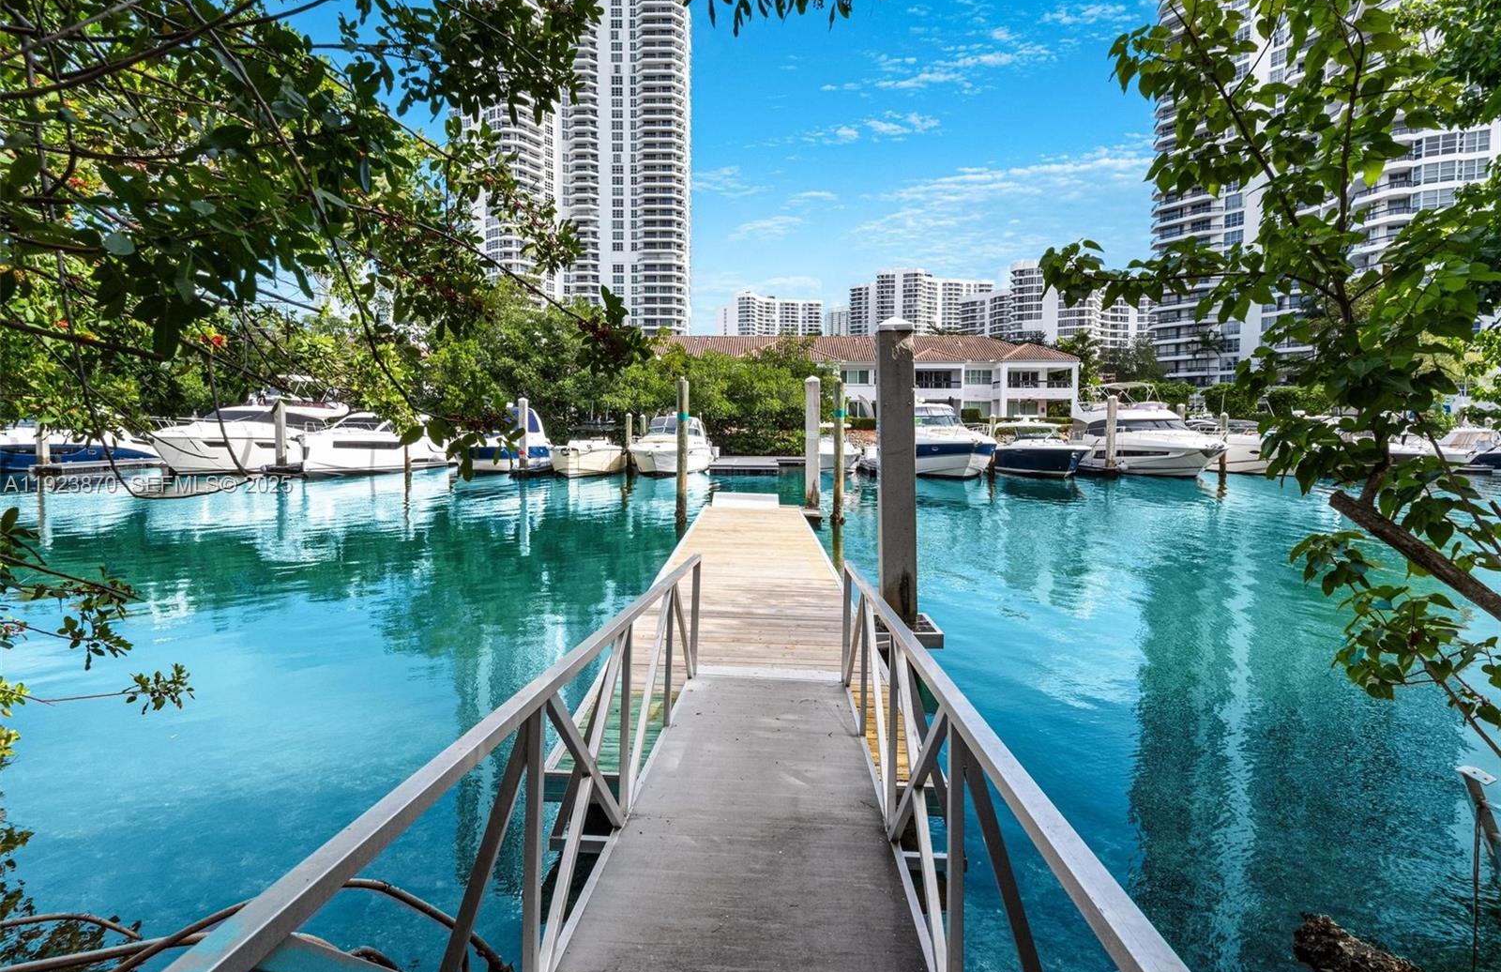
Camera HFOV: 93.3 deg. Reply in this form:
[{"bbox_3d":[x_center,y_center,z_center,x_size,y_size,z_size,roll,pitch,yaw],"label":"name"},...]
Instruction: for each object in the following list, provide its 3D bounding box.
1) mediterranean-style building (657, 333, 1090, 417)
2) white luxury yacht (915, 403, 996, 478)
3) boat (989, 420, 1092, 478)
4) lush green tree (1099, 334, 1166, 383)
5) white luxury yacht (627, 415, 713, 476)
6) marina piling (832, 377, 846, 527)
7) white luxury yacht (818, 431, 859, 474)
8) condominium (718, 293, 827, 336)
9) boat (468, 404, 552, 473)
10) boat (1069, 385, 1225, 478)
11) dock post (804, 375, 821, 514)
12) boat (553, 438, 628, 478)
[{"bbox_3d":[10.300,-10.527,71.442,40.500,9.300,13.000,0,4,0],"label":"mediterranean-style building"},{"bbox_3d":[10.350,-2.704,39.913,3.500,3.850,10.500,-1,5,-7],"label":"white luxury yacht"},{"bbox_3d":[15.500,-2.256,39.348,3.100,3.050,9.600,0,5,-3],"label":"boat"},{"bbox_3d":[47.200,-12.187,87.292,8.000,12.300,8.000,0,5,0],"label":"lush green tree"},{"bbox_3d":[-4.986,-2.538,44.820,3.600,3.650,9.800,0,4,4],"label":"white luxury yacht"},{"bbox_3d":[2.417,-0.889,19.285,0.290,3.900,0.290,0,4,0],"label":"marina piling"},{"bbox_3d":[5.548,-2.239,47.014,2.500,2.750,7.300,-1,4,-13],"label":"white luxury yacht"},{"bbox_3d":[16.000,-82.747,484.829,66.000,88.000,31.000,-2,5,-19],"label":"condominium"},{"bbox_3d":[-14.998,-2.844,44.900,3.100,4.250,9.000,0,4,4],"label":"boat"},{"bbox_3d":[22.600,-3.269,40.067,3.900,4.950,12.000,0,5,-2],"label":"boat"},{"bbox_3d":[1.599,-1.042,18.477,0.360,3.650,0.360,0,5,0],"label":"dock post"},{"bbox_3d":[-9.565,-1.729,42.923,2.800,2.300,8.300,0,4,4],"label":"boat"}]

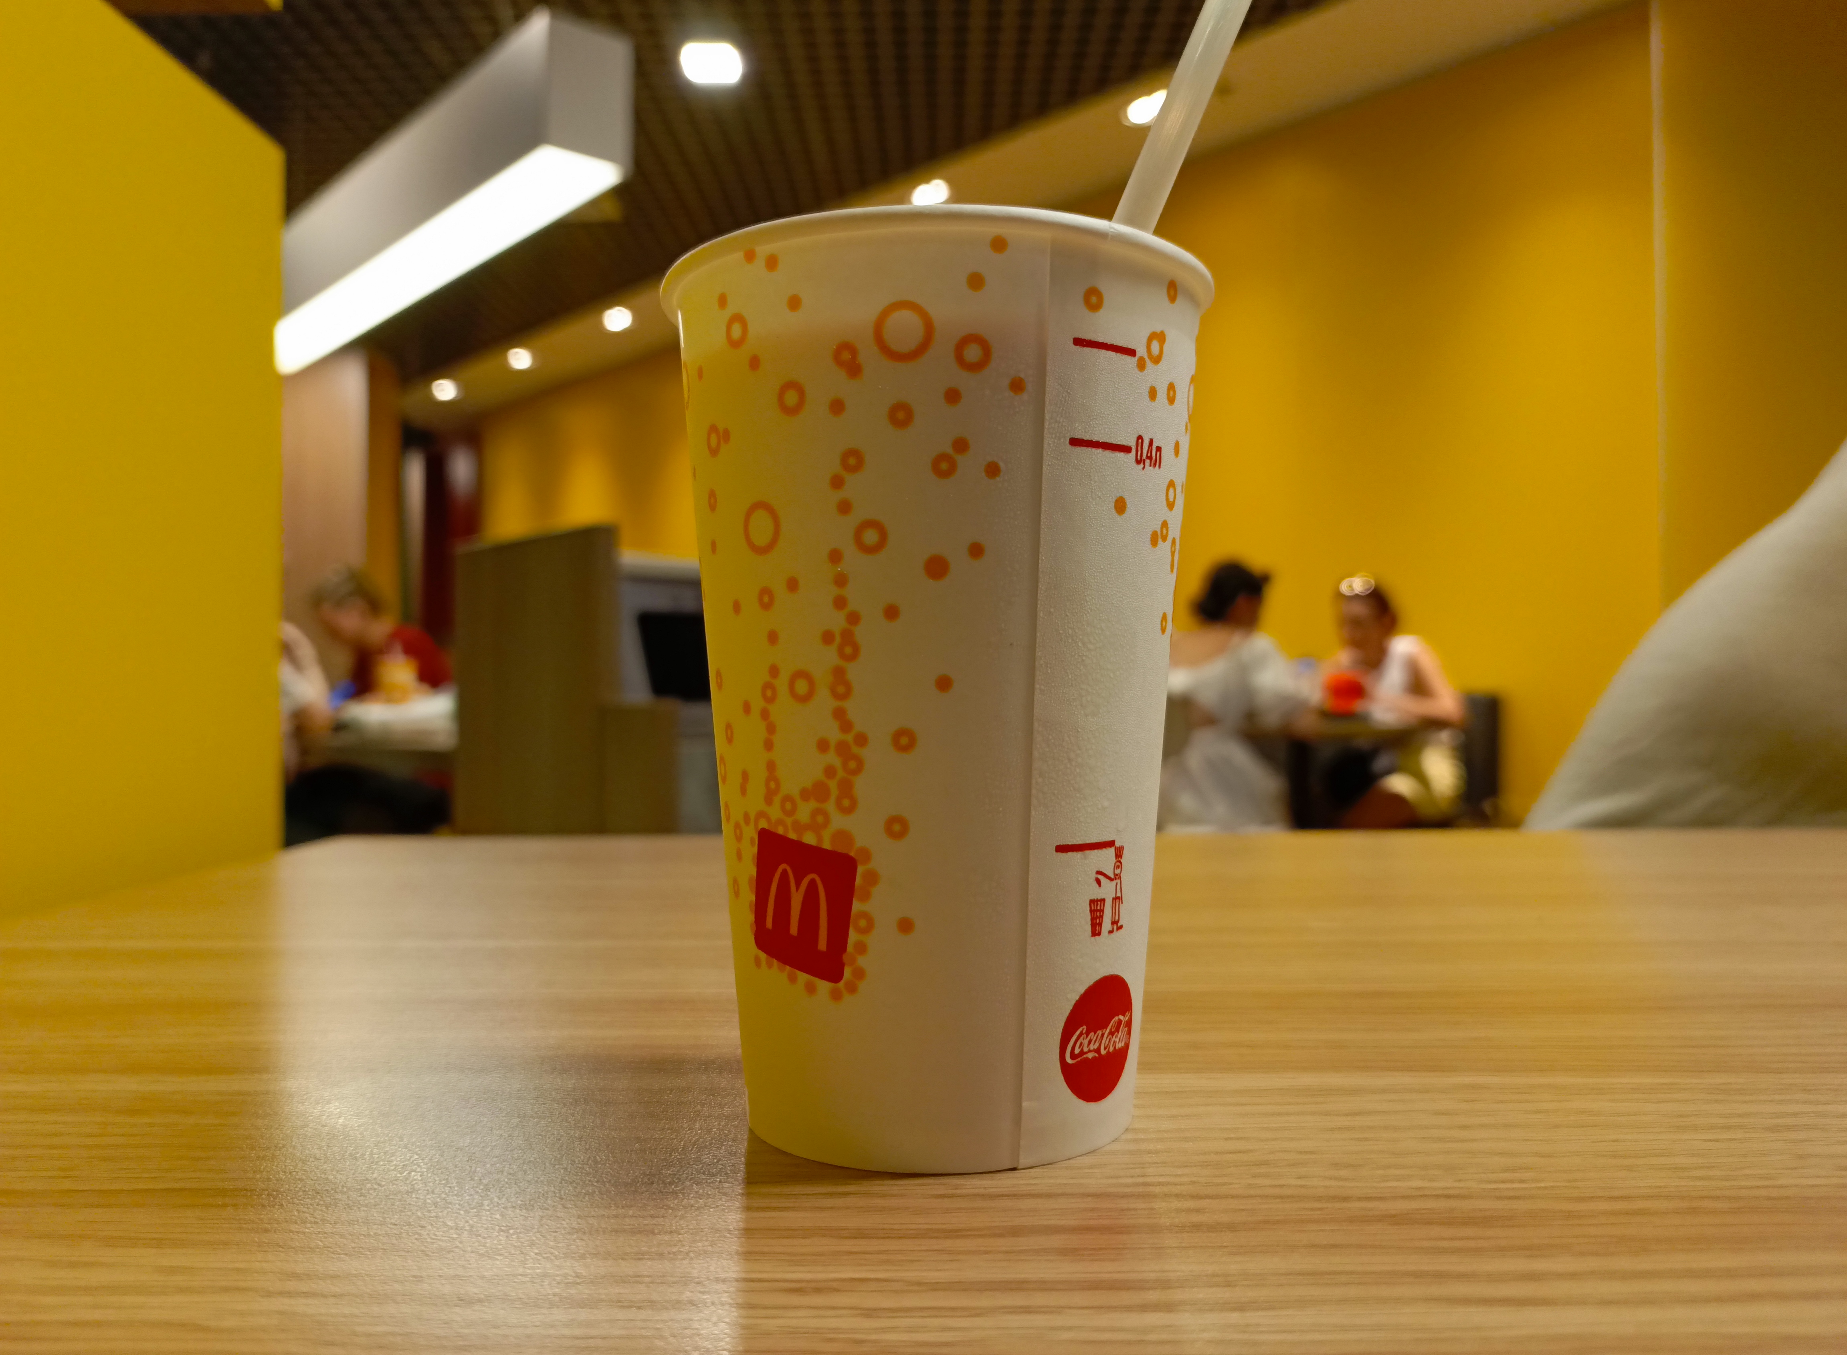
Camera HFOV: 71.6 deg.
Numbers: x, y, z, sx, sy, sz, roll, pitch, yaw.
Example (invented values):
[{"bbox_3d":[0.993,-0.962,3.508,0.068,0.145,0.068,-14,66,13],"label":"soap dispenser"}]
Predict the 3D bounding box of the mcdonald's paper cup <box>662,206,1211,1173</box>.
[{"bbox_3d":[0.003,0.004,0.211,0.092,0.132,0.092,0,-1,0],"label":"mcdonald's paper cup"}]

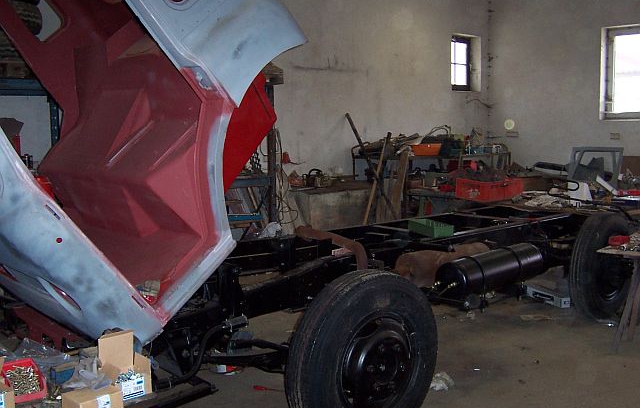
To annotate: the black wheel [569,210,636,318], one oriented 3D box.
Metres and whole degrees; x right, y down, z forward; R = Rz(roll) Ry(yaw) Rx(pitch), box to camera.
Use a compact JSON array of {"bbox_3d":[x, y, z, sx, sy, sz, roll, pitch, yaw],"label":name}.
[{"bbox_3d":[2.316,0.520,5.300,0.920,0.920,0.220,-7,9,-42],"label":"black wheel"}]

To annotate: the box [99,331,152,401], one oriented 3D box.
[{"bbox_3d":[-0.588,0.491,1.950,0.116,0.170,0.100,-7,9,-42],"label":"box"}]

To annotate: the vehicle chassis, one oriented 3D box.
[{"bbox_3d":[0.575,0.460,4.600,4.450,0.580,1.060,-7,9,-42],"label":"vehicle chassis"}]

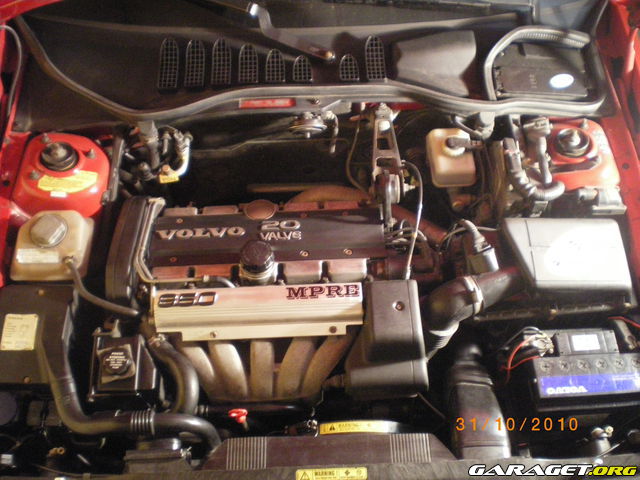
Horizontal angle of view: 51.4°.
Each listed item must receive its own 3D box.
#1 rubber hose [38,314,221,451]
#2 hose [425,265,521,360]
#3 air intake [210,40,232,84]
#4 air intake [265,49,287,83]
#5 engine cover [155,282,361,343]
[{"bbox_3d":[-0.368,0.285,1.320,0.345,0.130,0.230,-2,50,-1],"label":"rubber hose"},{"bbox_3d":[0.319,0.151,1.390,0.205,0.125,0.155,-2,44,-2],"label":"hose"},{"bbox_3d":[-0.235,-0.419,1.577,0.046,0.020,0.109,-2,72,-2],"label":"air intake"},{"bbox_3d":[-0.105,-0.408,1.578,0.046,0.020,0.079,-2,72,-2],"label":"air intake"},{"bbox_3d":[-0.127,0.144,1.345,0.410,0.075,0.088,-2,50,-1],"label":"engine cover"}]

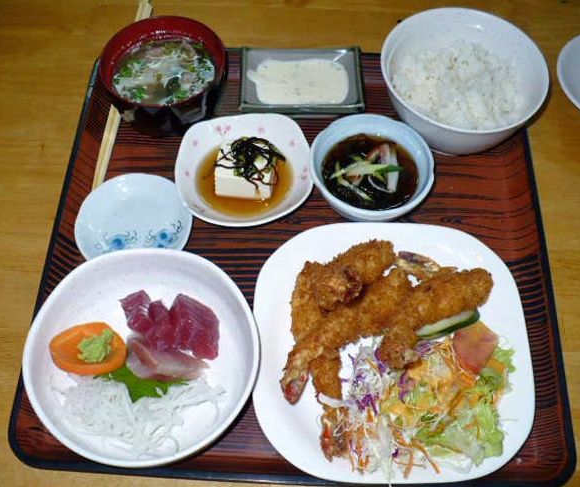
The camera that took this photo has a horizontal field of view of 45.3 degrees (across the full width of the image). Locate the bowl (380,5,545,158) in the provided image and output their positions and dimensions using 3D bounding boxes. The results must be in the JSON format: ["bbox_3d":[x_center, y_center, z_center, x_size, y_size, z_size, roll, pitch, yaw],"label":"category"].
[{"bbox_3d":[0.152,-0.136,0.643,0.146,0.077,0.146,3,61,0],"label":"bowl"}]

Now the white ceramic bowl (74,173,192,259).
[{"bbox_3d":[-0.132,-0.013,0.595,0.101,0.025,0.101,1,61,-1],"label":"white ceramic bowl"}]

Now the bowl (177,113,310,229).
[{"bbox_3d":[-0.040,-0.058,0.617,0.117,0.039,0.117,-7,62,-6],"label":"bowl"}]

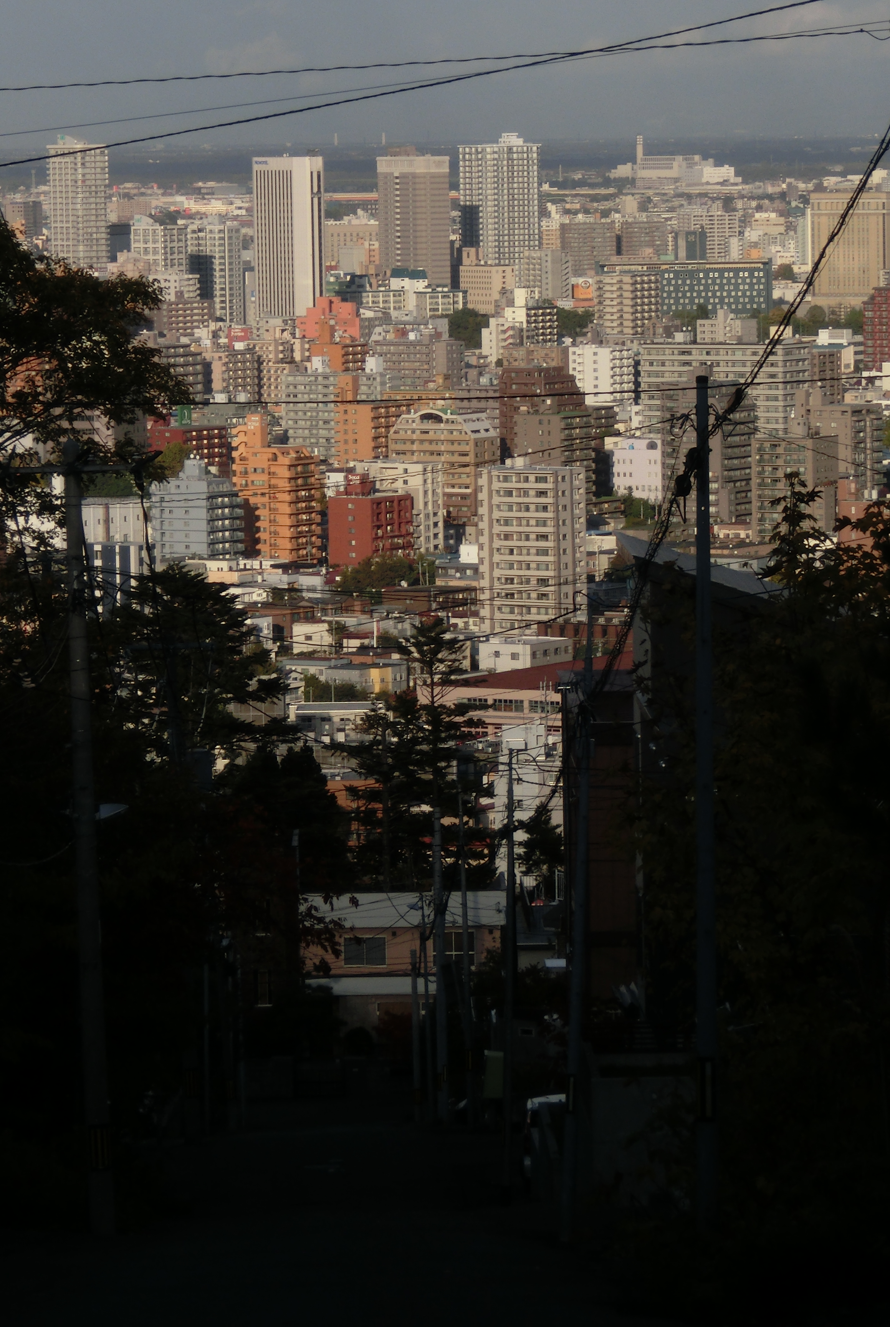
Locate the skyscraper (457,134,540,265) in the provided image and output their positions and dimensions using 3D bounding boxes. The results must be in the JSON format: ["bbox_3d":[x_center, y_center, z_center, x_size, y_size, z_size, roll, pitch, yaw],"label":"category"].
[{"bbox_3d":[30.148,-236.530,3387.212,31.136,97.822,35.165,2,6,30],"label":"skyscraper"}]

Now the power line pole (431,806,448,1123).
[{"bbox_3d":[-0.149,9.299,193.568,0.320,9.848,0.320,-1,5,0],"label":"power line pole"}]

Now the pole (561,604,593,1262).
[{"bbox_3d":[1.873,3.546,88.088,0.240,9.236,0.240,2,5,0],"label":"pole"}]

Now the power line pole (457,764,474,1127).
[{"bbox_3d":[0.554,7.769,173.562,0.220,9.984,0.220,-2,5,0],"label":"power line pole"}]

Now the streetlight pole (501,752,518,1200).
[{"bbox_3d":[0.996,4.844,97.683,0.190,7.169,0.190,1,5,0],"label":"streetlight pole"}]

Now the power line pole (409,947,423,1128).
[{"bbox_3d":[-1.072,13.945,235.000,0.260,6.523,0.260,-1,5,0],"label":"power line pole"}]

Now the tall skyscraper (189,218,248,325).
[{"bbox_3d":[-106.428,-178.696,2949.691,21.087,60.361,15.746,2,6,30],"label":"tall skyscraper"}]

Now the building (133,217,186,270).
[{"bbox_3d":[-140.913,-194.887,3102.576,16.500,51.153,25.000,2,6,26],"label":"building"}]

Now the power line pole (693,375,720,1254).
[{"bbox_3d":[2.410,1.321,58.151,0.200,7.948,0.200,-1,5,0],"label":"power line pole"}]

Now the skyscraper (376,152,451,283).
[{"bbox_3d":[-14.519,-211.942,3171.975,24.500,92.637,27.000,-6,7,-43],"label":"skyscraper"}]

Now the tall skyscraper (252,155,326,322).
[{"bbox_3d":[-73.327,-197.093,2987.040,29.220,86.812,16.708,1,6,22],"label":"tall skyscraper"}]

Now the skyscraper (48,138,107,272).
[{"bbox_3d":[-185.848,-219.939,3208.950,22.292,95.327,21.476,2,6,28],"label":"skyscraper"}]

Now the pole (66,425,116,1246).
[{"bbox_3d":[-4.857,2.423,85.525,0.340,10.840,0.340,-2,5,0],"label":"pole"}]

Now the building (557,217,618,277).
[{"bbox_3d":[88.746,-252.941,3903.382,35.000,43.859,10.500,-3,5,-23],"label":"building"}]

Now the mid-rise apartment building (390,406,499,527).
[{"bbox_3d":[0.278,-49.364,1608.307,24.039,30.580,14.235,2,6,28],"label":"mid-rise apartment building"}]

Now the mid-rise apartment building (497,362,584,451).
[{"bbox_3d":[27.561,-61.499,1694.615,13.164,39.202,26.932,2,6,30],"label":"mid-rise apartment building"}]

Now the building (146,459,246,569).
[{"bbox_3d":[-59.241,-37.017,1510.612,14.800,25.991,19.000,2,6,26],"label":"building"}]

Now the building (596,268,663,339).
[{"bbox_3d":[71.529,-133.562,2466.377,16.000,39.783,25.000,2,6,27],"label":"building"}]

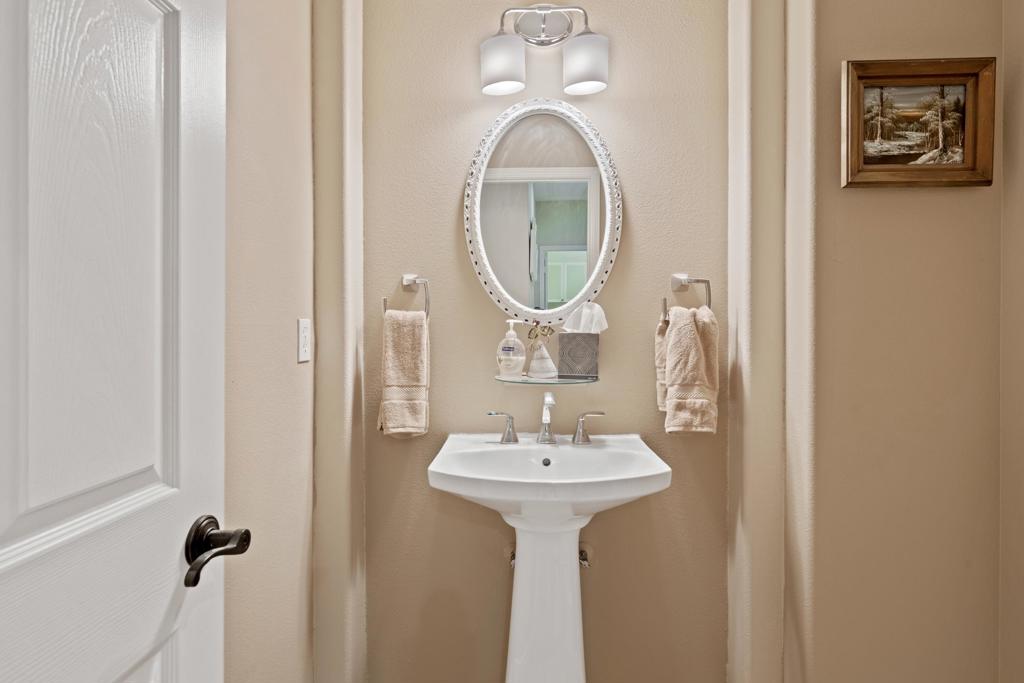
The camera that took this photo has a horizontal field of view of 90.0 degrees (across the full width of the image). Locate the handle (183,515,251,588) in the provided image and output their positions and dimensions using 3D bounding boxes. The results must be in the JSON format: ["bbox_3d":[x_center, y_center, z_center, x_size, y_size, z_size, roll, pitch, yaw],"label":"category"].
[{"bbox_3d":[-0.405,0.282,0.690,0.070,0.070,0.138,0,0,2],"label":"handle"}]

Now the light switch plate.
[{"bbox_3d":[-0.560,-0.001,1.383,0.008,0.115,0.071,0,0,3],"label":"light switch plate"}]

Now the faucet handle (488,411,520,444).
[{"bbox_3d":[-0.025,0.242,1.444,0.089,0.084,0.050,0,0,2],"label":"faucet handle"}]

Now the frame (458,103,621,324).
[{"bbox_3d":[0.095,-0.390,1.545,0.474,0.682,0.035,0,0,0],"label":"frame"}]

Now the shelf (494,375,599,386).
[{"bbox_3d":[0.103,0.113,1.502,0.312,0.008,0.130,0,0,3],"label":"shelf"}]

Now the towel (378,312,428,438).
[{"bbox_3d":[-0.328,0.096,1.528,0.150,0.382,0.080,0,0,3],"label":"towel"}]

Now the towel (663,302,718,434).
[{"bbox_3d":[0.511,0.081,1.492,0.162,0.364,0.090,0,0,0],"label":"towel"}]

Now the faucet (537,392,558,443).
[{"bbox_3d":[0.099,0.217,1.425,0.055,0.150,0.145,0,0,3],"label":"faucet"}]

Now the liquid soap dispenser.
[{"bbox_3d":[-0.001,0.020,1.490,0.084,0.165,0.050,0,0,9],"label":"liquid soap dispenser"}]

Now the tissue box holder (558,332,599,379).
[{"bbox_3d":[0.192,0.042,1.503,0.113,0.132,0.112,0,0,3],"label":"tissue box holder"}]

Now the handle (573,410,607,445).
[{"bbox_3d":[0.222,0.246,1.470,0.092,0.090,0.053,0,0,3],"label":"handle"}]

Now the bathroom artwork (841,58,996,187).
[{"bbox_3d":[0.985,-0.529,1.247,0.346,0.288,0.036,-1,3,2],"label":"bathroom artwork"}]

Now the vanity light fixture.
[{"bbox_3d":[0.093,-0.864,1.482,0.360,0.275,0.167,0,0,0],"label":"vanity light fixture"}]

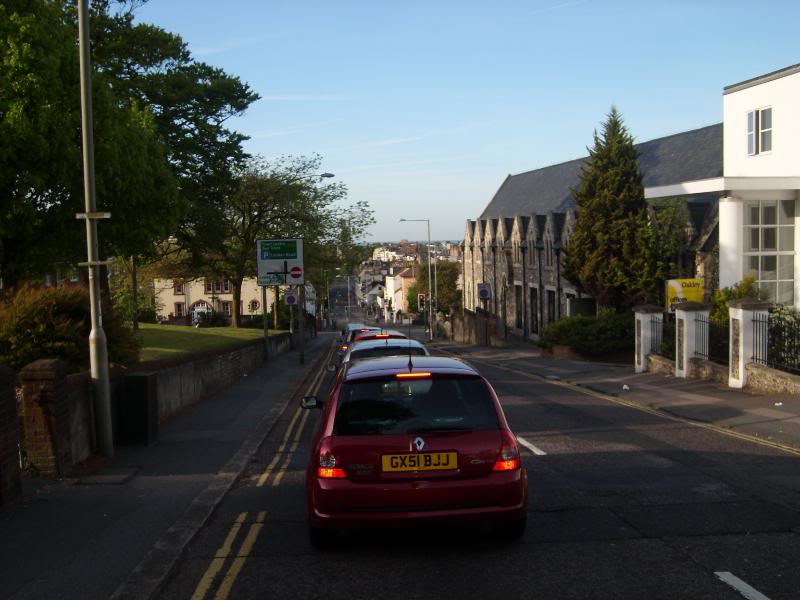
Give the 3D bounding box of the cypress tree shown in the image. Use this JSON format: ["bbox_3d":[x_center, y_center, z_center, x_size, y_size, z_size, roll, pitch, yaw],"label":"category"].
[{"bbox_3d":[8.169,-3.106,32.000,3.400,9.100,3.400,-1,4,0],"label":"cypress tree"}]

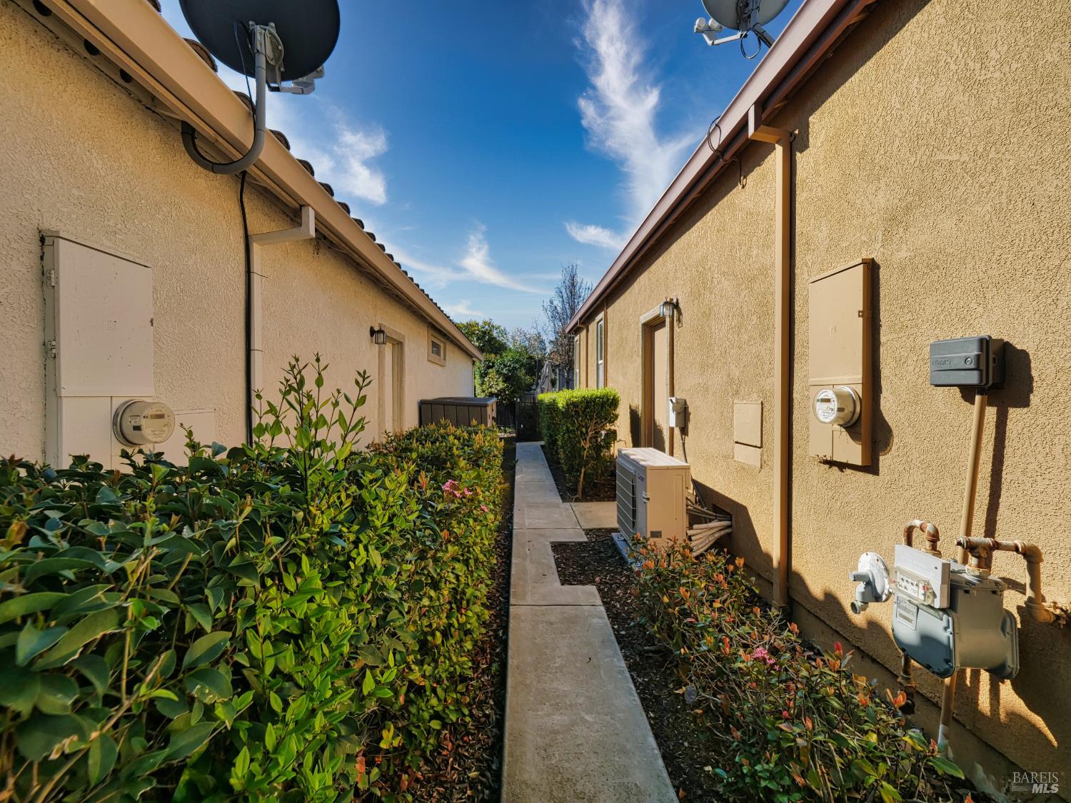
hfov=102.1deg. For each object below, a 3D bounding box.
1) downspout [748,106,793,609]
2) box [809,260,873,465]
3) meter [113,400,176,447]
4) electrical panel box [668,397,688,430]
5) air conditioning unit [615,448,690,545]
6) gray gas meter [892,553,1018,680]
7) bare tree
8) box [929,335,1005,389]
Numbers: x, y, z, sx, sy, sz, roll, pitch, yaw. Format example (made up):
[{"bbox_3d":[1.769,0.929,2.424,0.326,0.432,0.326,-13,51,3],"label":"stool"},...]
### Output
[{"bbox_3d":[1.400,-0.255,2.597,0.215,3.015,0.072,0,1,-2],"label":"downspout"},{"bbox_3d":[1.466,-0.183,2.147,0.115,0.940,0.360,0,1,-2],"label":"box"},{"bbox_3d":[-1.548,0.084,1.708,0.135,0.186,0.185,0,1,-2],"label":"meter"},{"bbox_3d":[1.397,0.110,4.275,0.100,0.293,0.170,0,1,-2],"label":"electrical panel box"},{"bbox_3d":[1.010,0.894,3.848,0.350,0.790,0.955,0,1,-2],"label":"air conditioning unit"},{"bbox_3d":[1.356,0.670,1.415,0.225,0.345,0.210,0,1,-2],"label":"gray gas meter"},{"bbox_3d":[1.339,-2.331,18.000,2.200,6.840,2.200,0,1,-2],"label":"bare tree"},{"bbox_3d":[1.503,-0.132,1.528,0.085,0.175,0.195,0,1,-2],"label":"box"}]

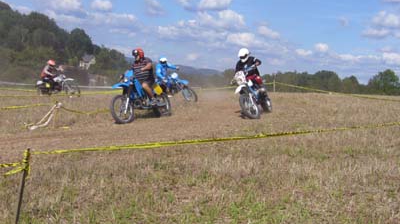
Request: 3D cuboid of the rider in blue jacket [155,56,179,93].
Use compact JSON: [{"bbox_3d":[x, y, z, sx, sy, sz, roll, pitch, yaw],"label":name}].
[{"bbox_3d":[-1.142,-1.209,19.400,0.780,1.350,0.720,-7,6,-23],"label":"rider in blue jacket"}]

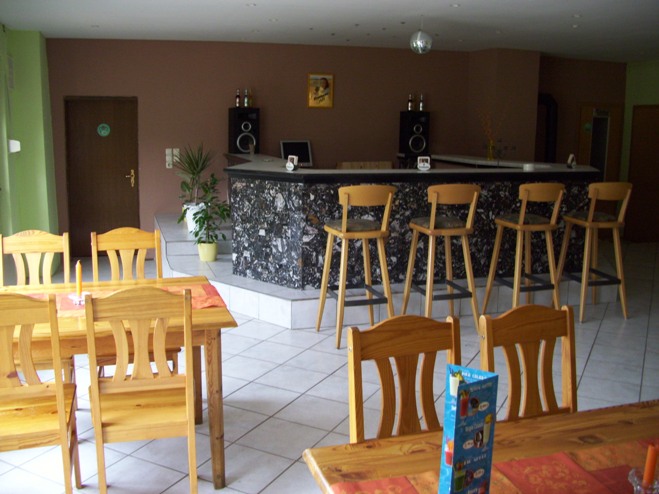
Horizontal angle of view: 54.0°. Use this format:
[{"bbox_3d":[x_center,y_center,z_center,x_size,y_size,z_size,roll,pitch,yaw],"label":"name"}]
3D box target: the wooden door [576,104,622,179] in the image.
[{"bbox_3d":[3.950,-1.062,9.444,0.720,2.000,0.070,-1,10,-13],"label":"wooden door"}]

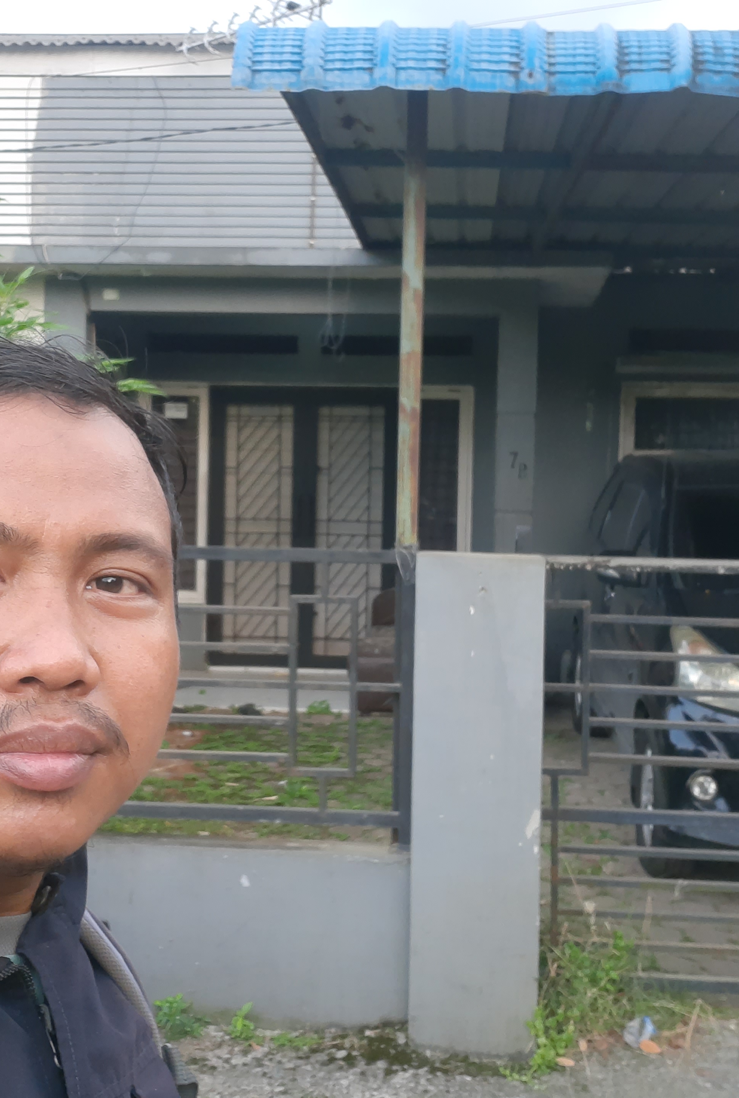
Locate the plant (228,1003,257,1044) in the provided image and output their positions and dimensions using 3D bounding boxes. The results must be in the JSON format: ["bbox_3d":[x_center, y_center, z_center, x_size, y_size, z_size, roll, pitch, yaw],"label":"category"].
[{"bbox_3d":[-0.345,1.289,2.875,0.078,0.109,0.066,1,2,4],"label":"plant"}]

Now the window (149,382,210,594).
[{"bbox_3d":[-1.451,-0.416,7.950,0.508,1.605,0.100,1,2,2],"label":"window"}]

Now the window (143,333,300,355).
[{"bbox_3d":[-1.100,-1.536,7.950,1.144,0.161,0.100,1,2,2],"label":"window"}]

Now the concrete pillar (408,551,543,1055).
[{"bbox_3d":[0.297,0.681,3.014,0.342,1.348,0.330,1,2,4],"label":"concrete pillar"}]

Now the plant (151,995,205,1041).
[{"bbox_3d":[-0.517,1.276,2.881,0.146,0.127,0.124,1,2,4],"label":"plant"}]

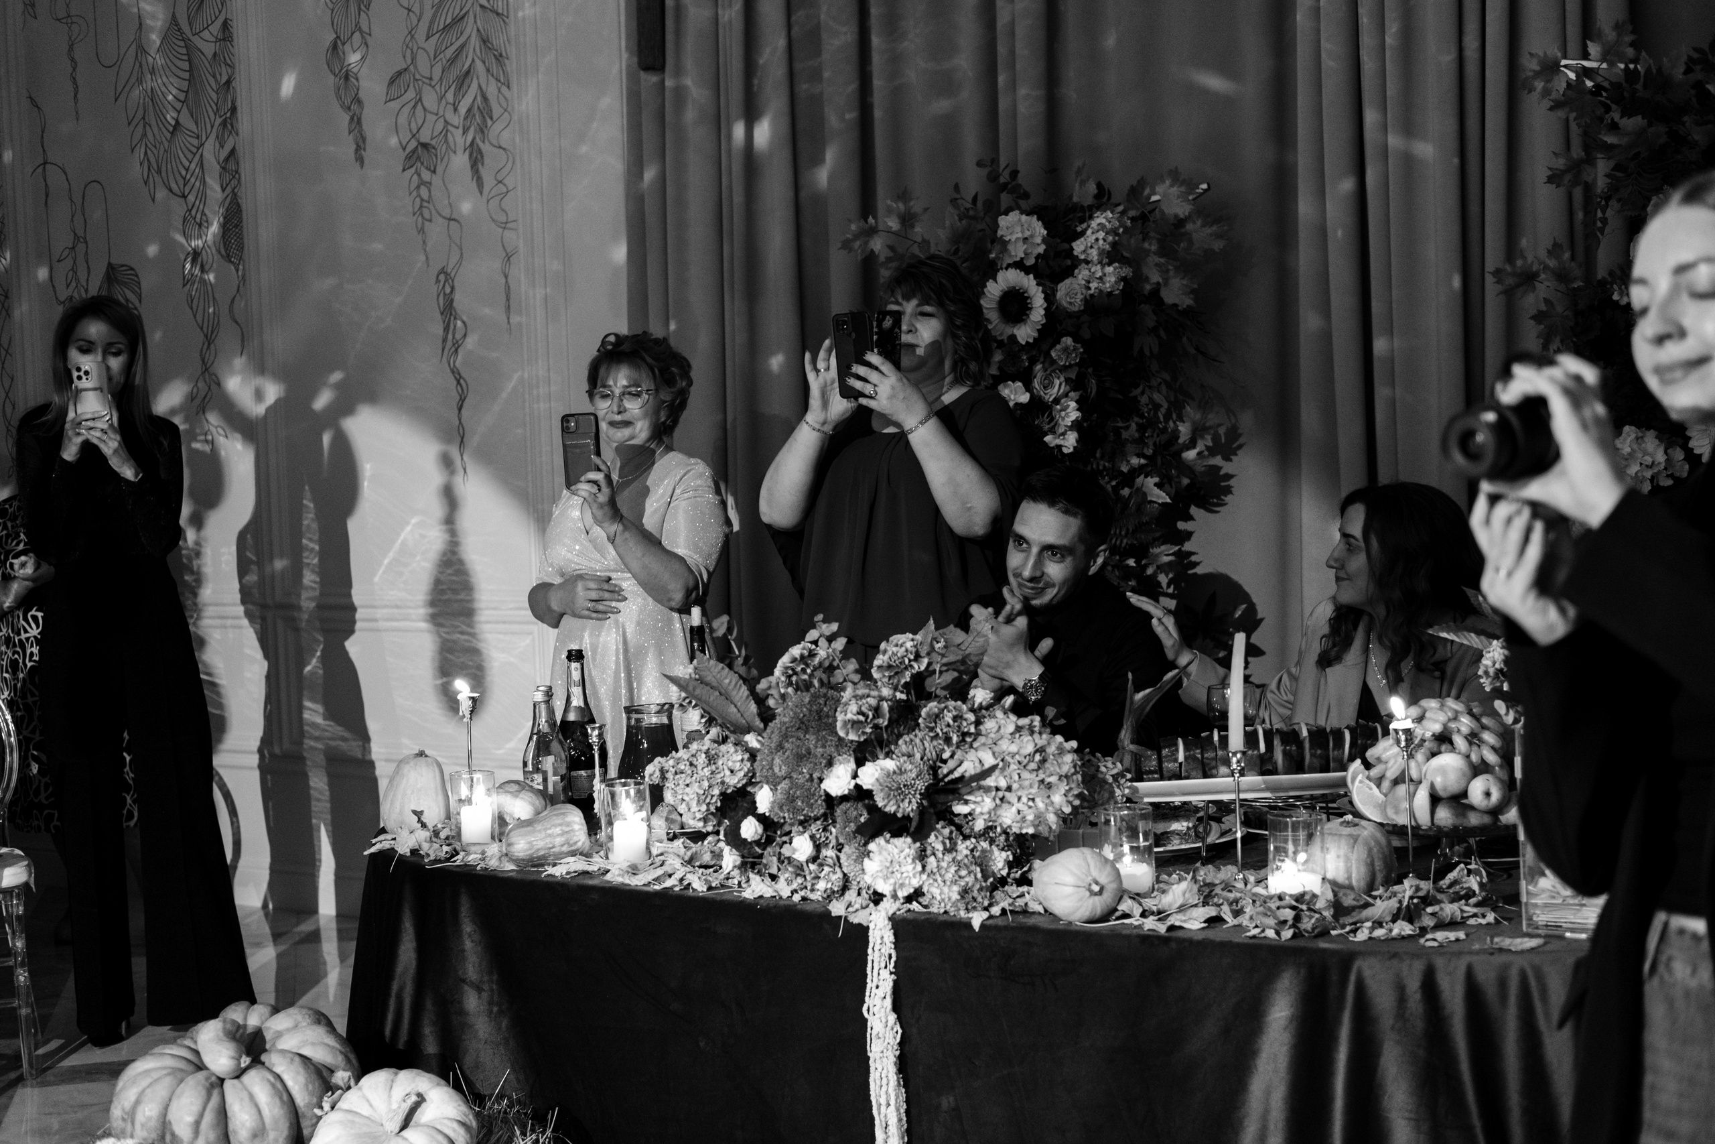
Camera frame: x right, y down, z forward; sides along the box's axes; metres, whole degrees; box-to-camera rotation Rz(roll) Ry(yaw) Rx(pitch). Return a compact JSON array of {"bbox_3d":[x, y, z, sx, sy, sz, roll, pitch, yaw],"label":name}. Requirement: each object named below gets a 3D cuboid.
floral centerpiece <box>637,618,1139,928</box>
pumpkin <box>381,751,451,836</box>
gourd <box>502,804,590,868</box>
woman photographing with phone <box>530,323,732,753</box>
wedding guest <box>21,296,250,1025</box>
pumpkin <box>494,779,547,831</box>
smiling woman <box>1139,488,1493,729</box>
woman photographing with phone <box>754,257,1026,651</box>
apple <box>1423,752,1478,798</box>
[{"bbox_3d":[0.030,0.270,3.705,0.720,0.425,0.430,1,5,28],"label":"floral centerpiece"},{"bbox_3d":[-0.740,0.368,4.244,0.113,0.142,0.113,-2,5,0],"label":"pumpkin"},{"bbox_3d":[-0.491,0.405,3.976,0.145,0.090,0.090,-4,6,-30],"label":"gourd"},{"bbox_3d":[-0.486,0.291,5.402,0.460,1.590,0.450,1,5,29],"label":"woman photographing with phone"},{"bbox_3d":[-1.711,0.218,5.955,0.540,1.710,0.420,-2,5,-9],"label":"wedding guest"},{"bbox_3d":[-0.562,0.389,4.196,0.105,0.088,0.105,0,5,17],"label":"pumpkin"},{"bbox_3d":[0.857,0.492,4.478,0.680,1.270,0.750,1,5,27],"label":"smiling woman"},{"bbox_3d":[0.100,0.228,5.157,0.560,1.725,0.500,1,5,27],"label":"woman photographing with phone"},{"bbox_3d":[0.853,0.293,3.639,0.073,0.069,0.073,1,5,28],"label":"apple"}]

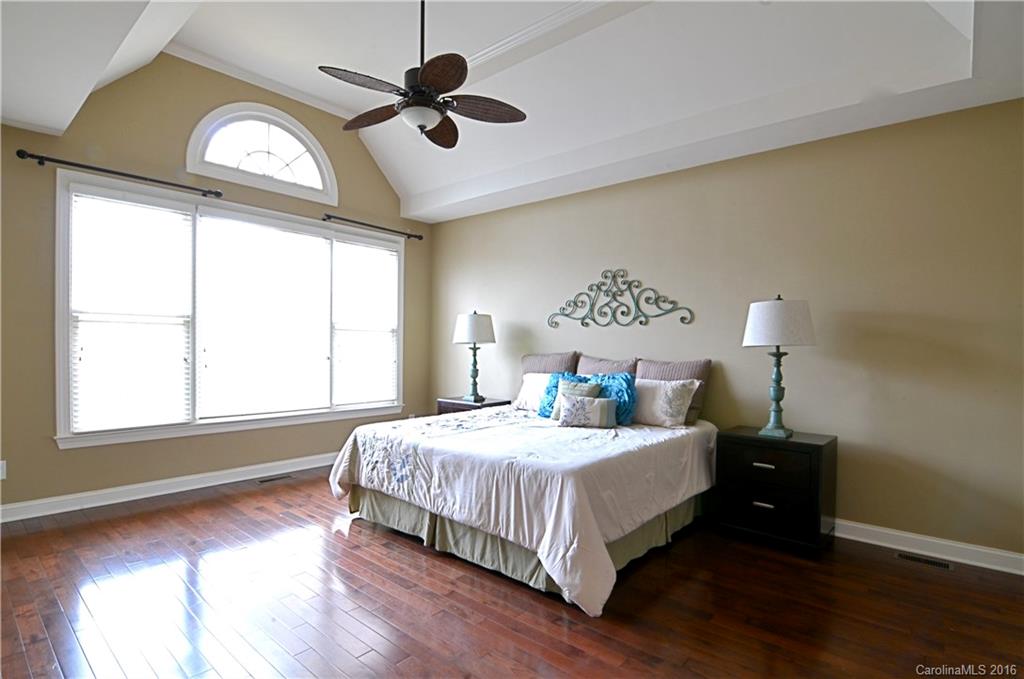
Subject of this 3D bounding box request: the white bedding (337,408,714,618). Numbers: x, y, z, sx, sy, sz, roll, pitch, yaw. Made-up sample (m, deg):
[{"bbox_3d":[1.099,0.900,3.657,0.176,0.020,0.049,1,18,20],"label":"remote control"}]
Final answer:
[{"bbox_3d":[0.137,0.960,3.460,2.135,0.650,1.756,0,0,40],"label":"white bedding"}]

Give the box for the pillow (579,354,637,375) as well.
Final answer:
[{"bbox_3d":[0.851,0.444,4.124,0.570,0.560,0.190,0,-16,38],"label":"pillow"}]

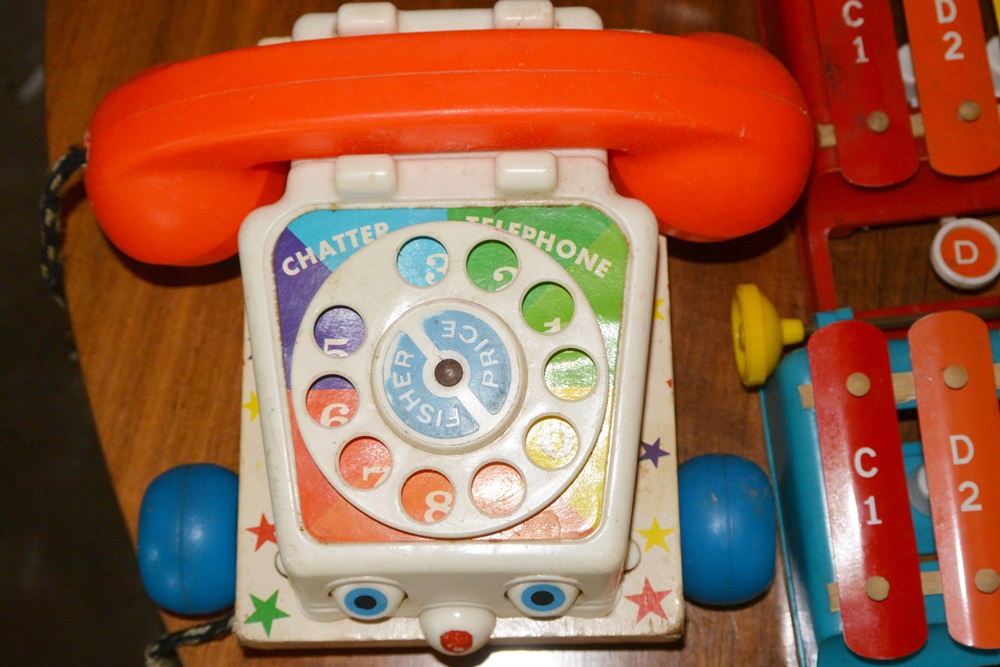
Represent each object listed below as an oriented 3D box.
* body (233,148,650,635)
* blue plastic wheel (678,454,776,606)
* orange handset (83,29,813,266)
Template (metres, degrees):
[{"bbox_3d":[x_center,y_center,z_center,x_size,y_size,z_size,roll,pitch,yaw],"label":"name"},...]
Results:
[{"bbox_3d":[-0.011,-0.005,0.359,0.097,0.056,0.142,-1,75,1],"label":"body"},{"bbox_3d":[0.058,0.050,0.379,0.025,0.038,0.038,-1,75,1],"label":"blue plastic wheel"},{"bbox_3d":[-0.013,-0.052,0.359,0.174,0.056,0.053,-2,75,1],"label":"orange handset"}]

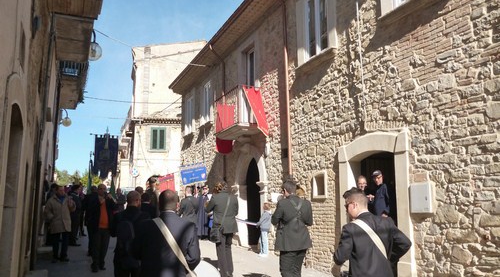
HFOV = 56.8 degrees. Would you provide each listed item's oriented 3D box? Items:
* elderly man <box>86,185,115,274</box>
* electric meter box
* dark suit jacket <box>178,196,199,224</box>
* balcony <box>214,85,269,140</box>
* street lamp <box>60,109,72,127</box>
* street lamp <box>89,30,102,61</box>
[{"bbox_3d":[-2.998,1.801,9.342,0.560,1.730,0.420,2,-7,-25],"label":"elderly man"},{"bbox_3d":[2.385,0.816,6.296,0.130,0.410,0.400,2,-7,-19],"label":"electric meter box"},{"bbox_3d":[-1.467,1.749,11.059,0.520,0.750,0.340,2,-7,-18],"label":"dark suit jacket"},{"bbox_3d":[-0.419,-0.692,13.252,0.660,1.120,2.200,2,-7,-19],"label":"balcony"},{"bbox_3d":[-7.029,-0.796,17.588,0.520,0.720,0.350,2,-7,-23],"label":"street lamp"},{"bbox_3d":[-3.089,-1.839,8.887,0.520,0.700,0.350,2,-7,-23],"label":"street lamp"}]

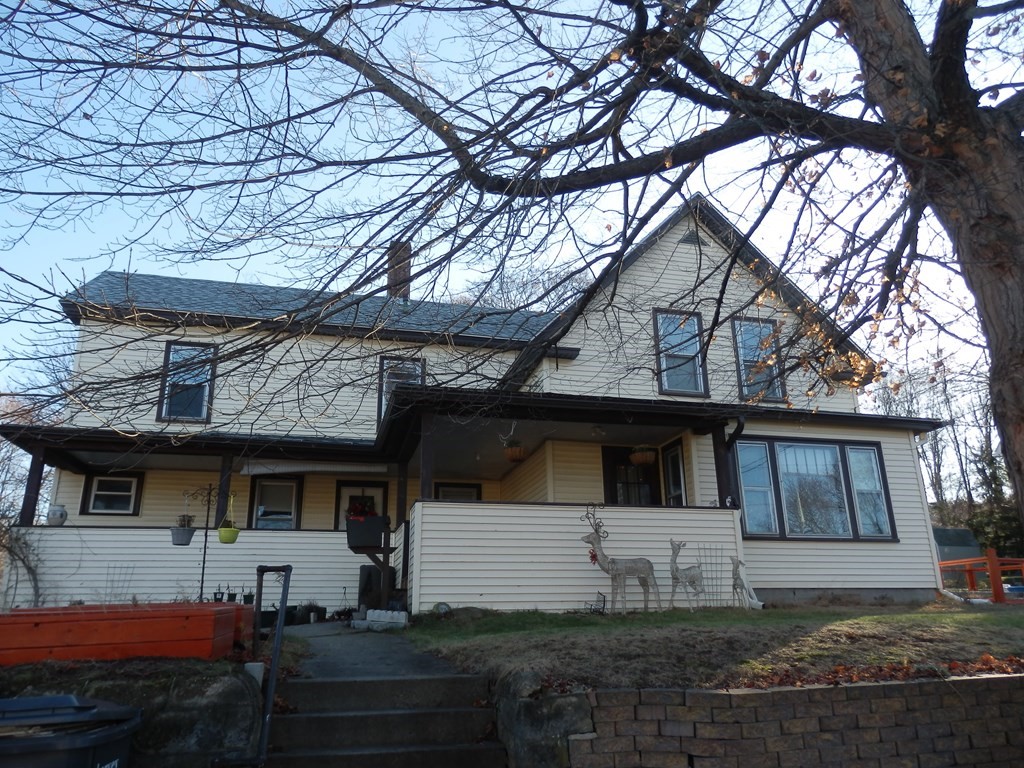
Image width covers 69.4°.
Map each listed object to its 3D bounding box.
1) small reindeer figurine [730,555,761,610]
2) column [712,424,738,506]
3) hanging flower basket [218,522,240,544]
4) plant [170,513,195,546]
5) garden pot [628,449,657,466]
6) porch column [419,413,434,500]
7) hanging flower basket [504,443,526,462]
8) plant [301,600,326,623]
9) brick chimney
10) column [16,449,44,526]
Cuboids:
[{"bbox_3d":[3.214,2.768,10.333,0.380,0.706,0.180,-10,-21,25],"label":"small reindeer figurine"},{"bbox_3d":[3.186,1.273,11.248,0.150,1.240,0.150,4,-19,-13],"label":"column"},{"bbox_3d":[-4.169,2.202,10.896,0.300,0.275,0.300,4,-19,-13],"label":"hanging flower basket"},{"bbox_3d":[-4.783,2.123,10.764,0.345,0.425,0.345,4,-19,-13],"label":"plant"},{"bbox_3d":[1.976,1.103,11.178,0.400,0.200,0.400,-1,-19,0],"label":"garden pot"},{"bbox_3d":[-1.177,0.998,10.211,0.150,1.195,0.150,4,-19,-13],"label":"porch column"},{"bbox_3d":[0.050,1.012,10.764,0.330,0.200,0.330,-1,-19,0],"label":"hanging flower basket"},{"bbox_3d":[-3.136,3.597,11.668,0.370,0.320,0.350,4,-19,-13],"label":"plant"},{"bbox_3d":[-2.907,-2.809,19.186,0.570,1.720,0.570,4,-19,-13],"label":"brick chimney"},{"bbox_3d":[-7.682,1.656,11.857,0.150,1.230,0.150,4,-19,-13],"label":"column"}]

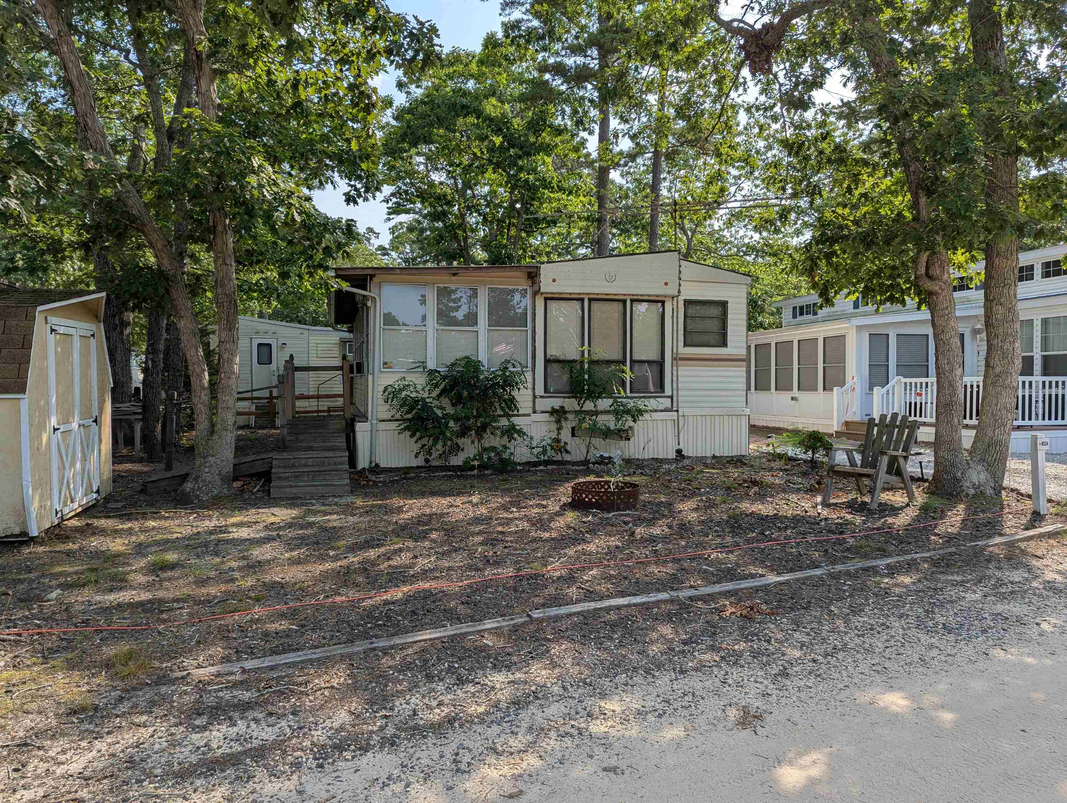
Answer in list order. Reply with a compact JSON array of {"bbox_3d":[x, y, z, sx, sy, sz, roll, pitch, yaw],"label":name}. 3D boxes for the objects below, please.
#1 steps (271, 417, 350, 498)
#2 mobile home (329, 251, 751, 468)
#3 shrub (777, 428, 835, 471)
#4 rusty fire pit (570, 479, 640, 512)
[{"bbox_3d":[-3.041,0.712,10.250,0.920,0.730,3.000,-1,2,-15],"label":"steps"},{"bbox_3d":[-0.942,-0.979,17.454,7.150,3.600,10.500,-1,2,-15],"label":"mobile home"},{"bbox_3d":[4.180,0.719,11.333,0.820,0.630,0.750,0,2,0],"label":"shrub"},{"bbox_3d":[0.800,1.045,8.202,0.760,0.210,0.760,0,2,0],"label":"rusty fire pit"}]

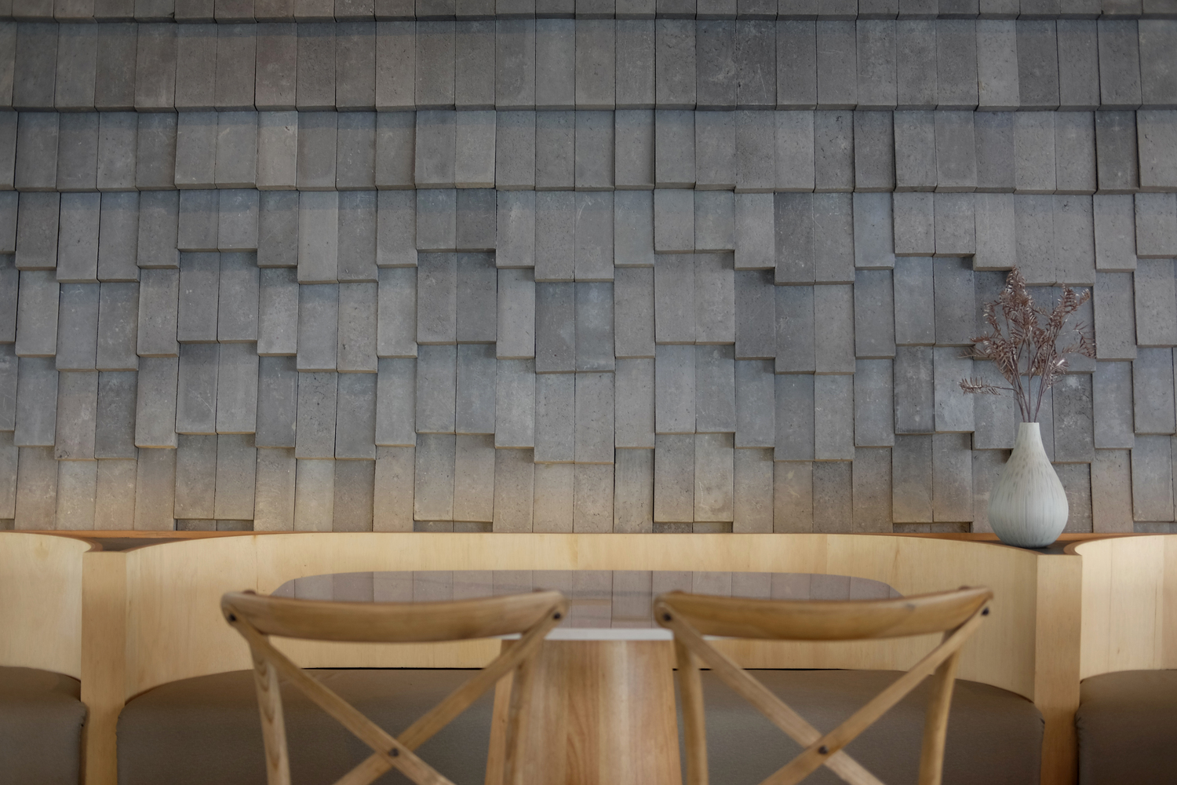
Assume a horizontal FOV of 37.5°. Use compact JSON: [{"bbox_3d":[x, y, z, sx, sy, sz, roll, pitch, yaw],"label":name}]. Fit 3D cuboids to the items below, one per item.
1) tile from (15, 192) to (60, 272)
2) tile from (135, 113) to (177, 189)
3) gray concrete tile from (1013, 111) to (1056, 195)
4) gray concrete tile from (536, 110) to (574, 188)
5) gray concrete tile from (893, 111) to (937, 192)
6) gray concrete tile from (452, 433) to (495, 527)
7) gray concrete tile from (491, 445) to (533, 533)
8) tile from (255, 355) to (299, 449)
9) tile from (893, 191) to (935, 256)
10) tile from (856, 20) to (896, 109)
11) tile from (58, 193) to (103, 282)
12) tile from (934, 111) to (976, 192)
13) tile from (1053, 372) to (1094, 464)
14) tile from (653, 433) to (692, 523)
[{"bbox_3d":[-1.320,-0.394,4.177,0.095,0.196,0.043,0,-9,0],"label":"tile"},{"bbox_3d":[-1.078,-0.611,4.358,0.099,0.205,0.045,0,-9,0],"label":"tile"},{"bbox_3d":[1.111,-0.606,4.335,0.099,0.215,0.043,0,-7,1],"label":"gray concrete tile"},{"bbox_3d":[-0.083,-0.610,4.358,0.099,0.205,0.045,0,-9,0],"label":"gray concrete tile"},{"bbox_3d":[0.782,-0.586,4.165,0.096,0.197,0.040,0,-8,0],"label":"gray concrete tile"},{"bbox_3d":[-0.287,0.208,4.371,0.099,0.240,0.042,0,-9,0],"label":"gray concrete tile"},{"bbox_3d":[-0.184,0.246,4.284,0.097,0.220,0.050,0,-7,1],"label":"gray concrete tile"},{"bbox_3d":[-0.781,0.022,4.381,0.099,0.230,0.043,0,-7,1],"label":"tile"},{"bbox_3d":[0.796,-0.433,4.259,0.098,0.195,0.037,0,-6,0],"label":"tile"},{"bbox_3d":[0.717,-0.821,4.343,0.100,0.222,0.044,0,-8,0],"label":"tile"},{"bbox_3d":[-1.271,-0.396,4.351,0.099,0.240,0.042,0,-9,0],"label":"tile"},{"bbox_3d":[0.915,-0.613,4.338,0.099,0.215,0.043,0,-7,1],"label":"tile"},{"bbox_3d":[1.163,0.065,4.189,0.095,0.215,0.043,0,-9,0],"label":"tile"},{"bbox_3d":[0.214,0.209,4.371,0.099,0.240,0.042,0,-9,0],"label":"tile"}]

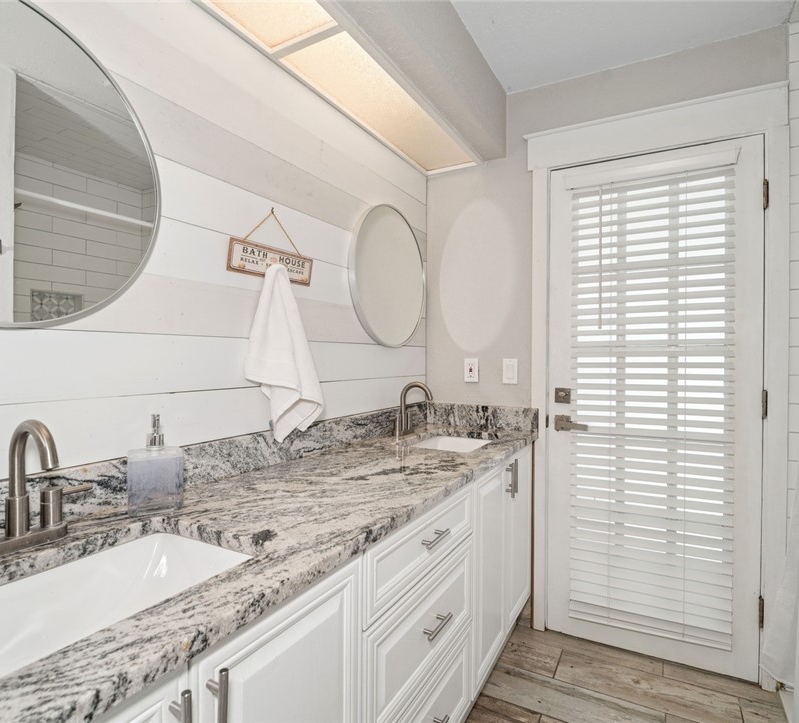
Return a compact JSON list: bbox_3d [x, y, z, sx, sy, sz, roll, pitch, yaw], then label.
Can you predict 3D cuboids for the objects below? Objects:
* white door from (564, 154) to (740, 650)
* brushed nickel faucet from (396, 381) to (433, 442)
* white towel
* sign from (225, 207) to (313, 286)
[{"bbox_3d":[1.010,0.170,1.849,0.720,2.000,0.055,0,0,26],"label":"white door"},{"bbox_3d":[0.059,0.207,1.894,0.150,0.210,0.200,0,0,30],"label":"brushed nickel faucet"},{"bbox_3d":[-0.332,-0.024,1.364,0.090,0.515,0.295,0,0,30],"label":"white towel"},{"bbox_3d":[-0.372,-0.352,1.356,0.022,0.212,0.335,0,0,30],"label":"sign"}]

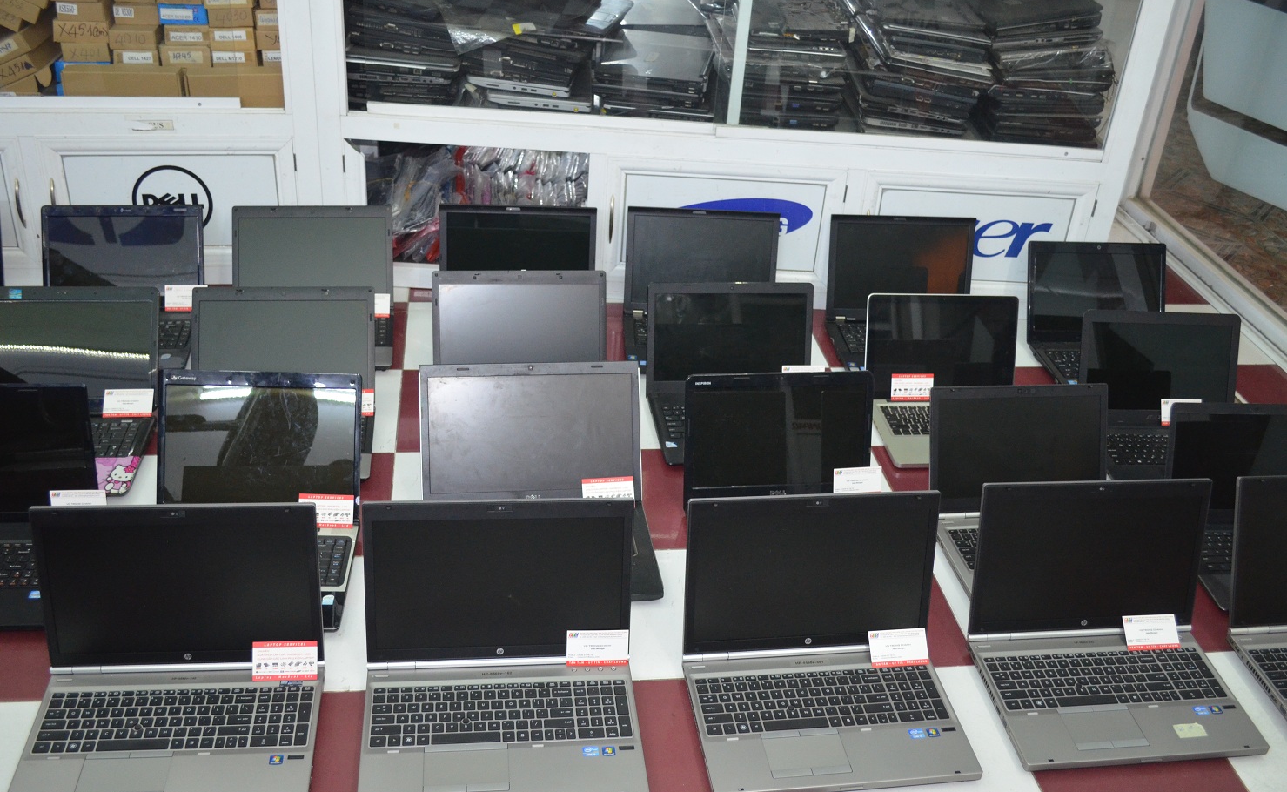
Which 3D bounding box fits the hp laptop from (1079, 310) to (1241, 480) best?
[{"bbox_3d":[1.058,0.009,2.303,0.351,0.225,0.334,0,32,-7],"label":"hp laptop"}]

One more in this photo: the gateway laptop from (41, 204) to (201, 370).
[{"bbox_3d":[-1.088,-0.226,2.408,0.336,0.223,0.329,0,32,-8],"label":"gateway laptop"}]

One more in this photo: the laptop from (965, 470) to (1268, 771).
[{"bbox_3d":[0.691,0.318,1.698,0.376,0.262,0.335,0,32,-8],"label":"laptop"}]

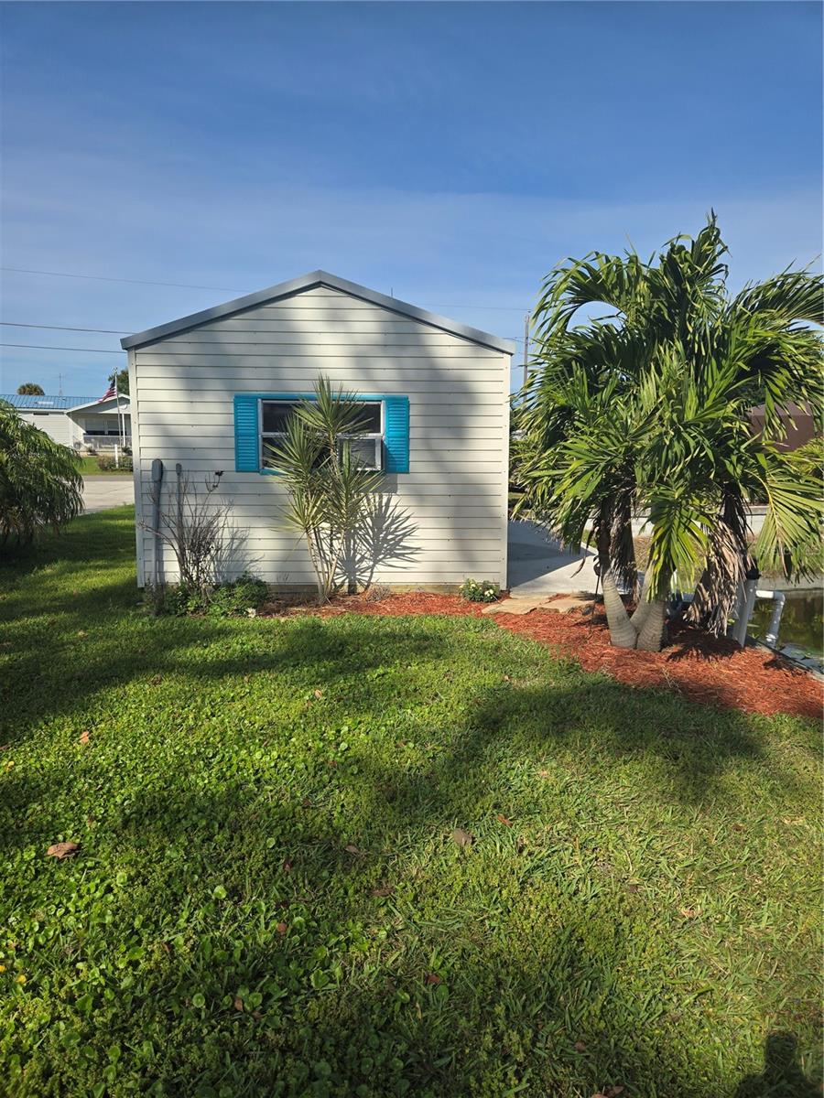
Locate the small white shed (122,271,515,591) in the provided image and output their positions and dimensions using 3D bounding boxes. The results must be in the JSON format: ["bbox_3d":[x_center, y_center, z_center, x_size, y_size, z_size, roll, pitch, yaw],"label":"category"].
[{"bbox_3d":[-0.981,-1.476,9.891,3.694,3.020,5.900,0,8,-2],"label":"small white shed"}]

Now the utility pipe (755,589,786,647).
[{"bbox_3d":[2.648,0.525,5.400,0.230,0.430,0.090,0,8,-2],"label":"utility pipe"}]

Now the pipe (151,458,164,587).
[{"bbox_3d":[-2.453,-0.221,7.011,0.095,1.285,0.100,0,7,-2],"label":"pipe"}]

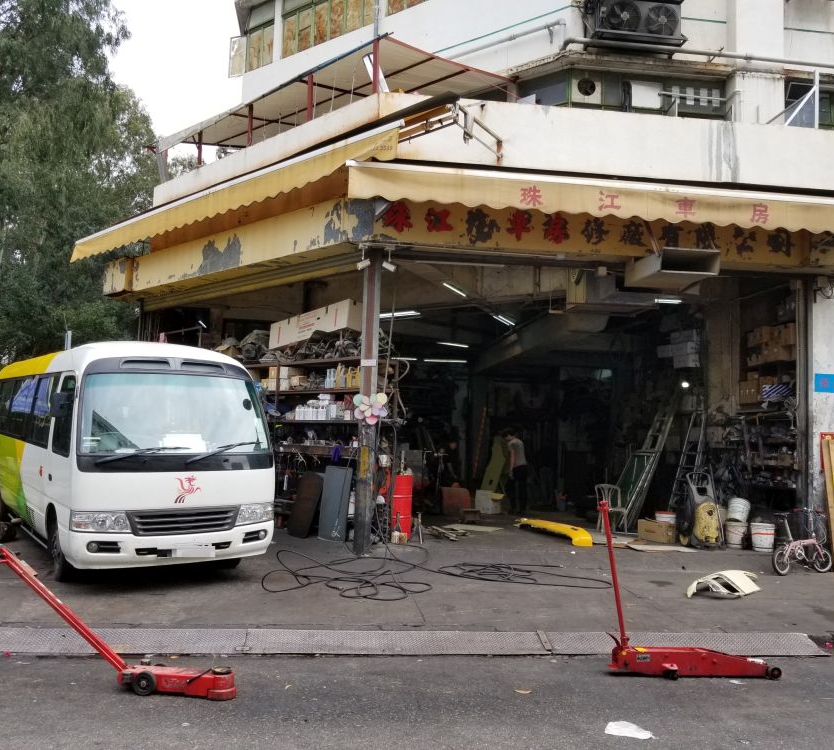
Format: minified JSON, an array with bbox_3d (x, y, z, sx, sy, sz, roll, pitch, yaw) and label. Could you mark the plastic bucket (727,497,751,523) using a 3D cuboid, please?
[{"bbox_3d":[4.691,1.965,10.950,0.320,0.350,0.320,8,-17,2],"label":"plastic bucket"}]

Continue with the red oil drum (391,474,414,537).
[{"bbox_3d":[-0.346,1.822,10.392,0.580,0.885,0.580,2,-5,0],"label":"red oil drum"}]

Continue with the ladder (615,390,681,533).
[{"bbox_3d":[3.983,1.408,12.886,0.180,2.680,0.450,31,-14,-15],"label":"ladder"}]

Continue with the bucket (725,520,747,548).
[{"bbox_3d":[4.634,2.325,10.900,0.330,0.385,0.330,2,-4,0],"label":"bucket"}]

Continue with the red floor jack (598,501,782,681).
[{"bbox_3d":[2.068,1.637,5.807,1.390,1.270,0.360,3,-5,-7],"label":"red floor jack"}]

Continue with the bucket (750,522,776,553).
[{"bbox_3d":[4.593,2.159,9.987,0.320,0.360,0.320,2,-5,0],"label":"bucket"}]

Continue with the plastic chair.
[{"bbox_3d":[3.133,2.132,12.048,0.450,0.800,0.500,3,-5,-7],"label":"plastic chair"}]

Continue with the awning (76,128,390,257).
[{"bbox_3d":[-2.881,-2.689,11.362,8.259,1.045,1.016,-3,-7,42],"label":"awning"}]

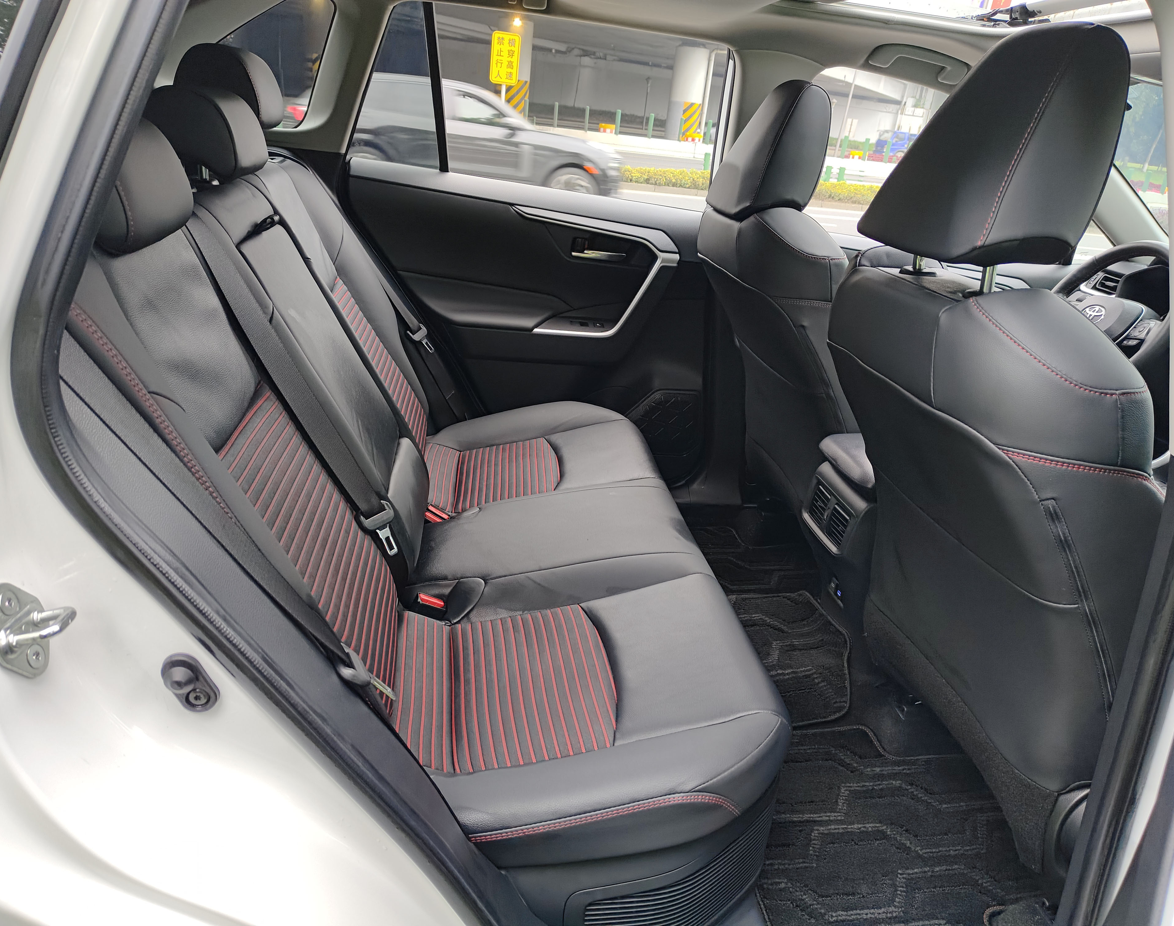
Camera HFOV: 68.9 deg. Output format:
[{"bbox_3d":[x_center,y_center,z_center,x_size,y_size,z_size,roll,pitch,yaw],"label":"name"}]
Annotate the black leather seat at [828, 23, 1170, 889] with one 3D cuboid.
[{"bbox_3d":[0.716,0.038,1.132,0.800,1.050,0.520,3,23,-9],"label":"black leather seat"}]

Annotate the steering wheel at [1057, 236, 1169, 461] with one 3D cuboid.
[{"bbox_3d":[1.123,-0.306,1.853,0.110,0.370,0.370,27,17,-18],"label":"steering wheel"}]

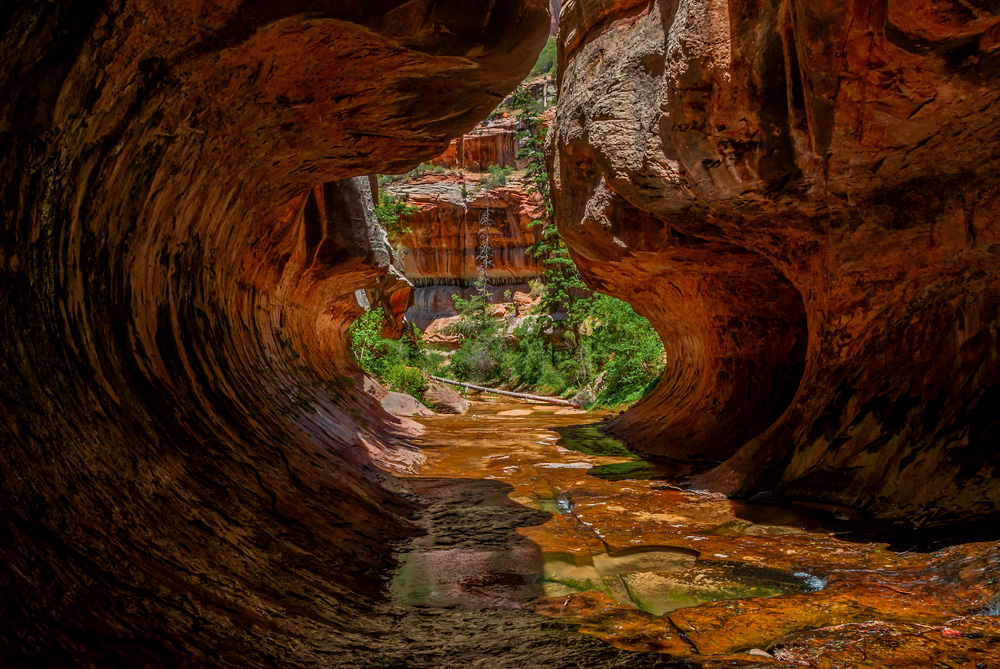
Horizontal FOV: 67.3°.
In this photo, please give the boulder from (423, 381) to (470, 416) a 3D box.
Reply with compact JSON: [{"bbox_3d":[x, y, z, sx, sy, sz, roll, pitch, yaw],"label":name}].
[{"bbox_3d":[-1.520,1.800,21.600,1.350,0.950,1.250,0,-1,0],"label":"boulder"}]

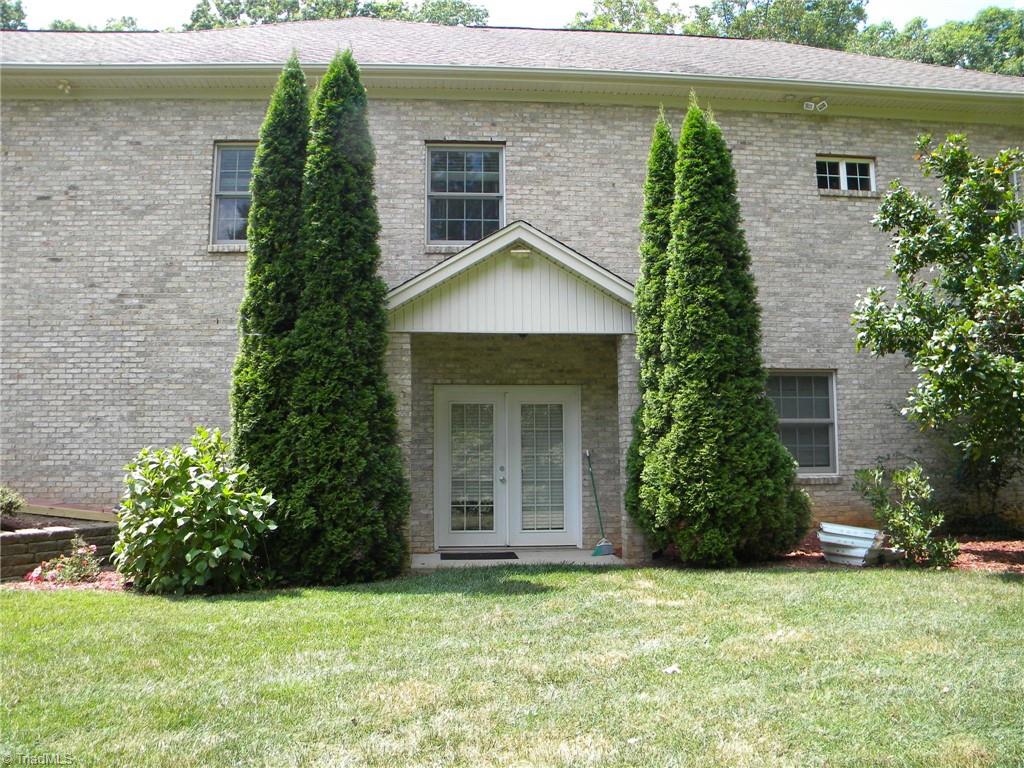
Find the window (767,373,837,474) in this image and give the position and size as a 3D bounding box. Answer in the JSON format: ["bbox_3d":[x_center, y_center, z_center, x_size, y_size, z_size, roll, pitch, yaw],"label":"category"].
[{"bbox_3d":[3.889,0.537,11.263,1.102,1.428,0.130,0,-6,-4],"label":"window"}]

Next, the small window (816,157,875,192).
[{"bbox_3d":[4.648,-2.922,11.449,0.860,0.490,0.100,0,-6,-4],"label":"small window"}]

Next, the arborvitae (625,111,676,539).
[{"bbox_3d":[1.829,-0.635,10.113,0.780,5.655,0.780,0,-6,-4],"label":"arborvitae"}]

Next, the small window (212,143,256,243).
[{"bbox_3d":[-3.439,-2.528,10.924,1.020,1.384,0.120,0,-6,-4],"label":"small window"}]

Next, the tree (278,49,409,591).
[{"bbox_3d":[-1.852,-0.849,8.977,1.450,5.900,1.400,0,-6,-4],"label":"tree"}]

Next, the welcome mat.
[{"bbox_3d":[-0.395,2.118,10.051,0.920,0.020,0.650,0,-6,-4],"label":"welcome mat"}]

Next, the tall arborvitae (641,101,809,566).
[{"bbox_3d":[2.506,-0.700,9.741,2.000,5.600,1.750,0,-6,-4],"label":"tall arborvitae"}]

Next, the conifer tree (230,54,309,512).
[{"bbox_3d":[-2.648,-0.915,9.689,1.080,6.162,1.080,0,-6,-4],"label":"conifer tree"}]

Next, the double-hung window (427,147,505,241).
[{"bbox_3d":[-0.630,-2.577,11.280,1.081,1.423,0.130,0,-6,-4],"label":"double-hung window"}]

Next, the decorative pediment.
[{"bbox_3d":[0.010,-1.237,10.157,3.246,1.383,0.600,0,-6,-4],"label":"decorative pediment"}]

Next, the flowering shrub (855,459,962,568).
[{"bbox_3d":[4.340,1.419,9.048,1.200,1.100,1.000,0,-6,-4],"label":"flowering shrub"}]

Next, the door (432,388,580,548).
[{"bbox_3d":[-0.050,1.104,10.950,1.954,2.170,0.160,0,-6,-4],"label":"door"}]

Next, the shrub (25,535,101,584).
[{"bbox_3d":[-4.599,1.798,8.389,0.760,0.500,0.600,0,-6,-4],"label":"shrub"}]

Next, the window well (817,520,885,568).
[{"bbox_3d":[3.676,1.727,8.915,0.750,0.460,0.420,0,-6,-4],"label":"window well"}]

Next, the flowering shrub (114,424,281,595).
[{"bbox_3d":[-3.160,1.238,8.203,1.600,1.580,1.400,0,-6,-4],"label":"flowering shrub"}]

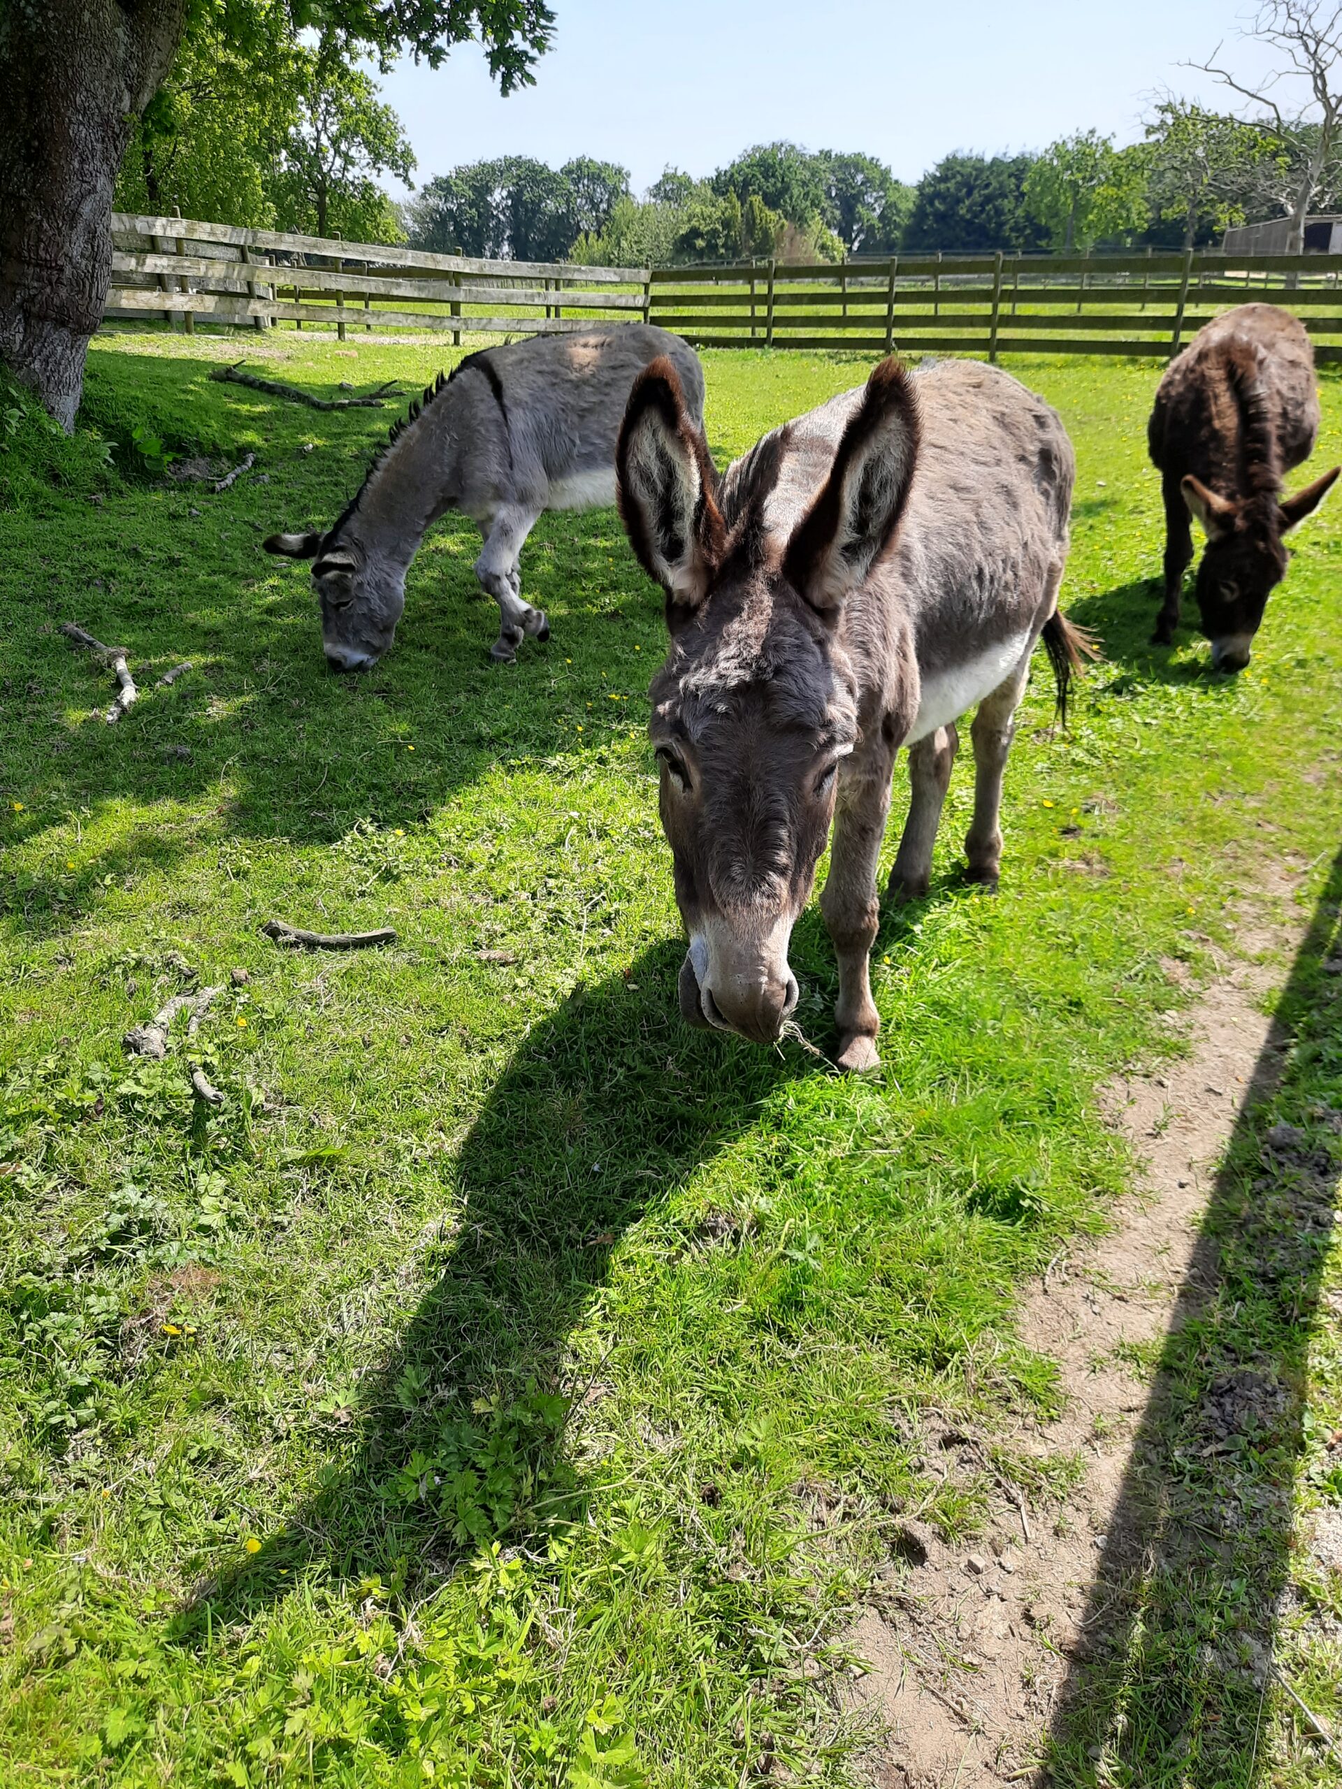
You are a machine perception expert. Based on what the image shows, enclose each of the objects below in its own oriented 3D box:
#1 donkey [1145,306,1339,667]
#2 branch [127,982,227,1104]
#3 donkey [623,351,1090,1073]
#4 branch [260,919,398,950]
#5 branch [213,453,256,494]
[{"bbox_3d":[2.145,-1.618,4.956,0.586,1.172,1.360,8,26,17],"label":"donkey"},{"bbox_3d":[-0.946,0.259,2.449,0.185,0.070,0.380,-7,26,-15],"label":"branch"},{"bbox_3d":[0.345,-0.278,2.199,0.544,1.255,1.737,9,26,19],"label":"donkey"},{"bbox_3d":[-0.746,0.090,2.820,0.300,0.055,0.075,0,25,0],"label":"branch"},{"bbox_3d":[-2.654,-2.565,7.850,0.120,0.100,0.650,-1,25,-3],"label":"branch"}]

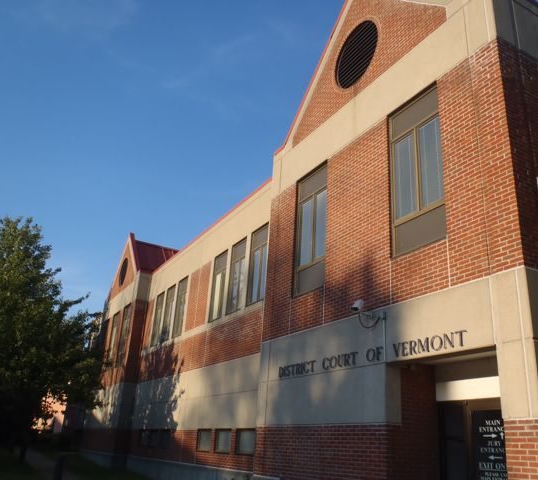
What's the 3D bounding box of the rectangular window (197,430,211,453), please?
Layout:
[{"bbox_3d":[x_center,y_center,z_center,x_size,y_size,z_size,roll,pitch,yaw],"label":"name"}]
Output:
[{"bbox_3d":[-1.774,5.628,14.549,0.130,0.570,1.080,16,-25,-26],"label":"rectangular window"}]

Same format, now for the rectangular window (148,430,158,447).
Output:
[{"bbox_3d":[-4.110,7.055,18.357,0.130,0.580,1.080,16,-25,-26],"label":"rectangular window"}]

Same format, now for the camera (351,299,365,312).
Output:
[{"bbox_3d":[1.460,1.069,8.445,0.125,0.125,0.280,-18,1,43],"label":"camera"}]

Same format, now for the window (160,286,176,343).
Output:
[{"bbox_3d":[-3.869,2.906,20.228,0.130,2.190,1.000,16,-25,-26],"label":"window"}]

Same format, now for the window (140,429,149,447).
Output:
[{"bbox_3d":[-4.708,7.422,19.331,0.130,0.580,1.080,16,-25,-26],"label":"window"}]

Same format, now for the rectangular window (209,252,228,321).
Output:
[{"bbox_3d":[-1.605,1.546,16.956,0.120,2.240,1.040,15,-25,-26],"label":"rectangular window"}]

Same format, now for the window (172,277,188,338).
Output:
[{"bbox_3d":[-3.319,2.586,19.797,0.120,2.240,1.040,15,-25,-26],"label":"window"}]

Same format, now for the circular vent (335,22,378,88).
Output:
[{"bbox_3d":[1.934,-4.009,11.292,0.120,1.500,1.500,15,-25,-26],"label":"circular vent"}]

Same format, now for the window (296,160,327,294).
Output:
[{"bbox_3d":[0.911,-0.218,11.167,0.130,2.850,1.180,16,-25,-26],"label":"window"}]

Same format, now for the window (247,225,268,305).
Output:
[{"bbox_3d":[-0.267,0.708,14.357,0.130,2.200,1.010,16,-25,-26],"label":"window"}]

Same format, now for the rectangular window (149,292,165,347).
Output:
[{"bbox_3d":[-4.653,3.379,22.018,0.120,2.240,1.040,15,-25,-26],"label":"rectangular window"}]

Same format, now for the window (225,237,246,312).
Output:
[{"bbox_3d":[-0.937,1.129,15.854,0.120,2.240,1.040,15,-25,-26],"label":"window"}]

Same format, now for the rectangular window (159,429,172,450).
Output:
[{"bbox_3d":[-3.567,6.954,18.016,0.120,0.610,1.080,15,-25,-26],"label":"rectangular window"}]

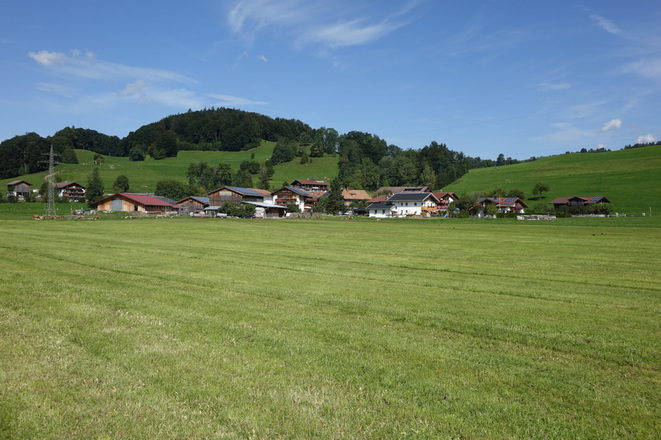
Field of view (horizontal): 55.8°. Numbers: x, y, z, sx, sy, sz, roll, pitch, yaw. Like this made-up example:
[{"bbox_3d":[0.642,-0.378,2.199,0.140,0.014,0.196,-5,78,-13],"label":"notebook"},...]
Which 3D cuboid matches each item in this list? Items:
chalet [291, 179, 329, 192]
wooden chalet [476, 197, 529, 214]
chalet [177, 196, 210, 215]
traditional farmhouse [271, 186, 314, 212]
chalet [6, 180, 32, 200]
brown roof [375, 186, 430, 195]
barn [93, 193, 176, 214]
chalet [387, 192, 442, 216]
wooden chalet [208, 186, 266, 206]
[{"bbox_3d":[-10.420,-16.400,325.000,16.770,8.870,11.480,0,1,-34],"label":"chalet"},{"bbox_3d":[67.640,-5.010,245.000,10.760,7.260,16.400,0,1,-33],"label":"wooden chalet"},{"bbox_3d":[-47.700,-5.100,225.000,10.840,6.600,12.000,0,1,11],"label":"chalet"},{"bbox_3d":[-13.910,-7.340,232.000,11.500,10.230,15.680,0,1,16],"label":"traditional farmhouse"},{"bbox_3d":[-136.960,-12.670,275.000,8.200,9.480,8.400,0,1,32],"label":"chalet"},{"bbox_3d":[31.750,-12.590,270.000,20.530,3.550,13.930,0,1,29],"label":"brown roof"},{"bbox_3d":[-70.620,-5.860,225.000,19.570,7.390,21.370,0,1,11],"label":"barn"},{"bbox_3d":[30.730,-5.470,232.000,9.680,9.070,17.420,-1,1,-42],"label":"chalet"},{"bbox_3d":[-34.620,-7.160,232.000,14.150,10.600,20.840,0,1,14],"label":"wooden chalet"}]

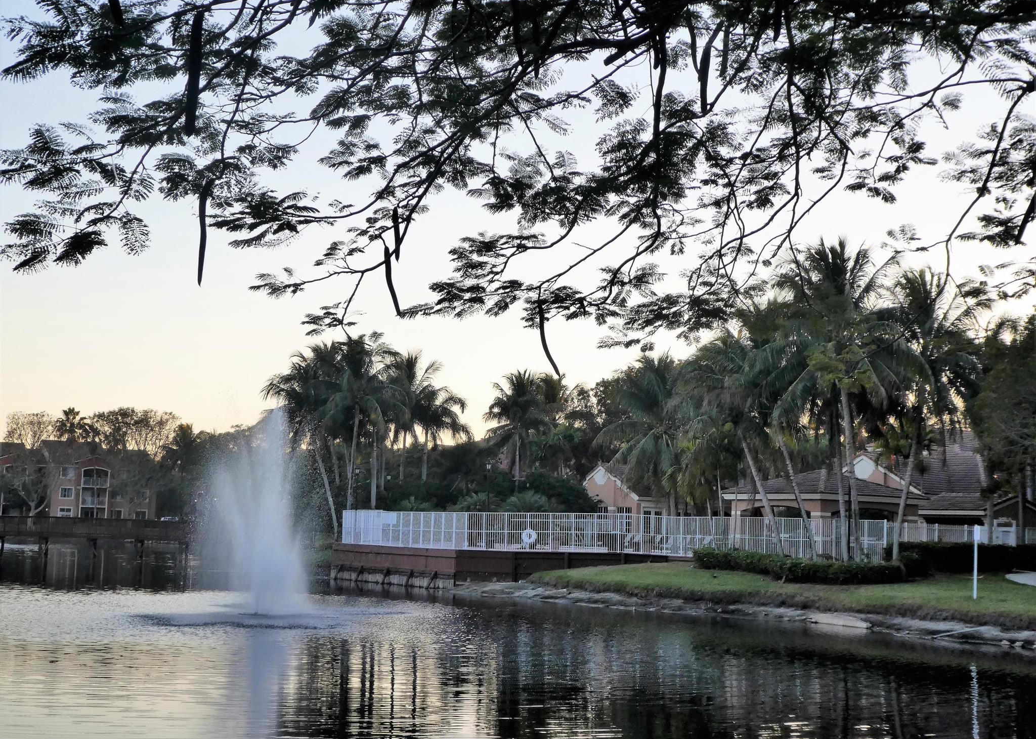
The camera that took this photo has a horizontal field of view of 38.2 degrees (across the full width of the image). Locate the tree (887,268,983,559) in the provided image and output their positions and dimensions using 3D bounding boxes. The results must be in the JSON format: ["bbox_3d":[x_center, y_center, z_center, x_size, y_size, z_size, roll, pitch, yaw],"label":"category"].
[{"bbox_3d":[14.902,1.697,53.552,3.900,10.680,4.000,0,-6,16],"label":"tree"}]

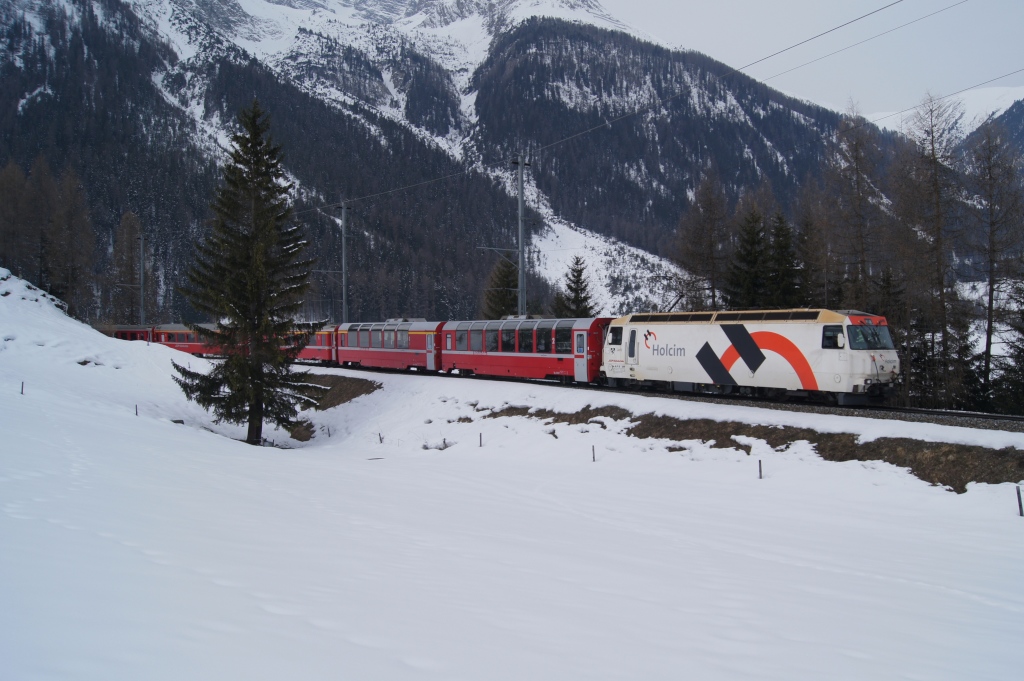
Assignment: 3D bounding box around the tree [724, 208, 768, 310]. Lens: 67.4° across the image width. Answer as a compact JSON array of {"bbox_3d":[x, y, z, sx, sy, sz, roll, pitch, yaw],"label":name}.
[{"bbox_3d":[20.500,-4.200,65.000,4.900,14.000,4.900,0,0,0],"label":"tree"}]

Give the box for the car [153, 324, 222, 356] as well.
[{"bbox_3d":[-33.400,0.050,84.400,15.600,3.650,2.650,0,1,29],"label":"car"}]

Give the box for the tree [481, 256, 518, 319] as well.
[{"bbox_3d":[-0.500,-3.200,80.000,5.200,11.900,5.200,0,0,0],"label":"tree"}]

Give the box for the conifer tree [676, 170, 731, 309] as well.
[{"bbox_3d":[17.700,-6.400,70.000,5.700,18.800,5.700,0,0,0],"label":"conifer tree"}]

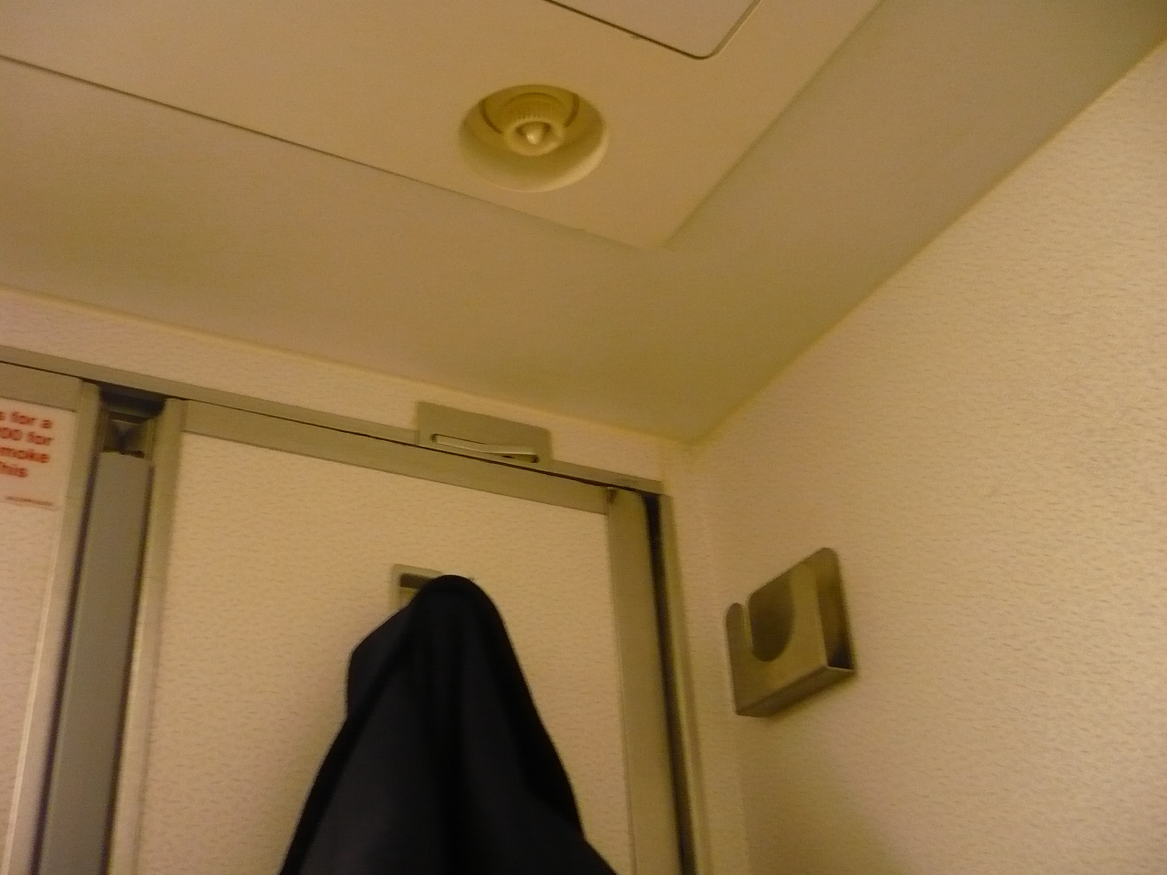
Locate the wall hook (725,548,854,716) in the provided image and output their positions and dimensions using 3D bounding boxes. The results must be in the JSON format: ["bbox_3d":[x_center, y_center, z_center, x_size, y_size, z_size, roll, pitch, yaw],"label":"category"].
[{"bbox_3d":[0.100,0.095,0.583,0.018,0.065,0.075,11,-31,-25],"label":"wall hook"}]

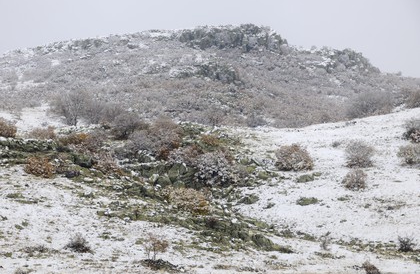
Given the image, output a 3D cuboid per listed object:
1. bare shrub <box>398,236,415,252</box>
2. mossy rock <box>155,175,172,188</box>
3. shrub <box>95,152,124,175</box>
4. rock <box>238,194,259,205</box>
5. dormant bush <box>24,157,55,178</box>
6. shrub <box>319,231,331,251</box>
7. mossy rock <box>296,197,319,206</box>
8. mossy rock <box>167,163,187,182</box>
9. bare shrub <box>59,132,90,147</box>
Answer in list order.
[{"bbox_3d":[7.779,4.216,64.655,0.613,0.613,0.552,0,-2,0],"label":"bare shrub"},{"bbox_3d":[-2.648,2.534,93.000,0.994,0.670,0.795,0,-1,0],"label":"mossy rock"},{"bbox_3d":[-6.277,1.639,101.000,1.680,1.455,1.478,0,-1,0],"label":"shrub"},{"bbox_3d":[1.850,3.003,78.461,0.930,0.529,0.697,0,-2,0],"label":"rock"},{"bbox_3d":[-9.434,1.688,90.367,1.602,1.068,1.442,0,-2,0],"label":"dormant bush"},{"bbox_3d":[4.530,4.134,64.613,0.460,0.766,0.414,0,-2,0],"label":"shrub"},{"bbox_3d":[4.685,3.099,78.482,1.022,0.353,0.767,0,-2,0],"label":"mossy rock"},{"bbox_3d":[-1.969,2.087,96.000,1.140,1.037,0.912,0,-1,0],"label":"mossy rock"},{"bbox_3d":[-9.375,0.173,113.000,2.148,1.085,1.890,0,-1,0],"label":"bare shrub"}]

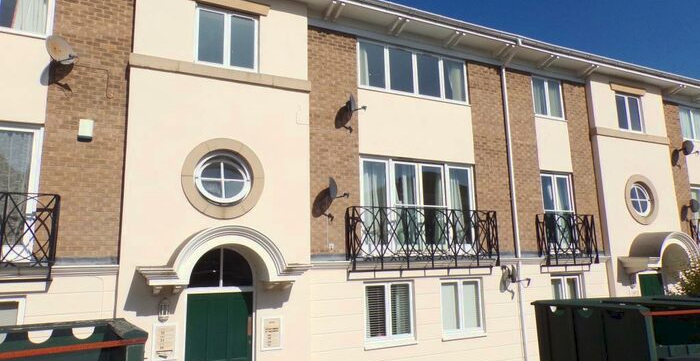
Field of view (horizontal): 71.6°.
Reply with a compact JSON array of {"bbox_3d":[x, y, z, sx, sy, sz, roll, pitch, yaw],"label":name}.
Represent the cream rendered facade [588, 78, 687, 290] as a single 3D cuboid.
[{"bbox_3d":[8.183,0.840,13.624,3.248,7.643,0.254,4,-11,-26],"label":"cream rendered facade"}]

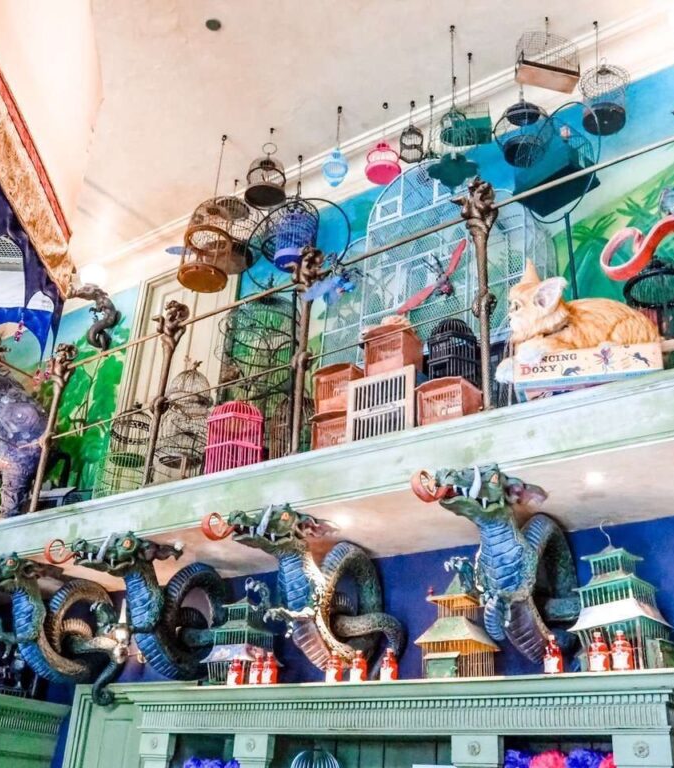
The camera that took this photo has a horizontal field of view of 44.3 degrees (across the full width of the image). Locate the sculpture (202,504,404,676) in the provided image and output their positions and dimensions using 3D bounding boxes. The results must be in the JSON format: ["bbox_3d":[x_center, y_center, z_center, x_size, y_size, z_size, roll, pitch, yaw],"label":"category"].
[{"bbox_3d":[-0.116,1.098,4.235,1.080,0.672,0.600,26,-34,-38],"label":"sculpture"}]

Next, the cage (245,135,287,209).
[{"bbox_3d":[-0.491,-1.524,5.883,0.280,0.483,0.280,3,-27,1],"label":"cage"}]

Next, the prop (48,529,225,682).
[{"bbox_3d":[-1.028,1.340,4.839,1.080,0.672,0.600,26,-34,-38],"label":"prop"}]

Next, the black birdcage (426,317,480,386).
[{"bbox_3d":[0.600,-0.105,4.292,0.288,0.546,0.256,-19,-34,37],"label":"black birdcage"}]

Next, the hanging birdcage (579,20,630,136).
[{"bbox_3d":[1.538,-1.846,4.881,0.296,0.793,0.296,-15,-32,32],"label":"hanging birdcage"}]

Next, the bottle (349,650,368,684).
[{"bbox_3d":[0.095,1.288,3.780,0.080,0.138,0.080,3,-27,1],"label":"bottle"}]

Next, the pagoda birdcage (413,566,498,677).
[{"bbox_3d":[0.542,1.076,3.711,0.276,0.502,0.288,-15,-32,33],"label":"pagoda birdcage"}]

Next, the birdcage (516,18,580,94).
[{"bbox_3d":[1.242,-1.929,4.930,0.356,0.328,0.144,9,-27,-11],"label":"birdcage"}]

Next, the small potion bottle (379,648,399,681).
[{"bbox_3d":[0.248,1.323,3.888,0.084,0.153,0.084,2,-26,1],"label":"small potion bottle"}]

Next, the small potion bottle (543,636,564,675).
[{"bbox_3d":[0.900,1.141,3.461,0.080,0.162,0.080,-15,-32,32],"label":"small potion bottle"}]

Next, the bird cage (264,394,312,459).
[{"bbox_3d":[-0.264,0.286,4.511,0.240,0.510,0.240,3,-27,1],"label":"bird cage"}]

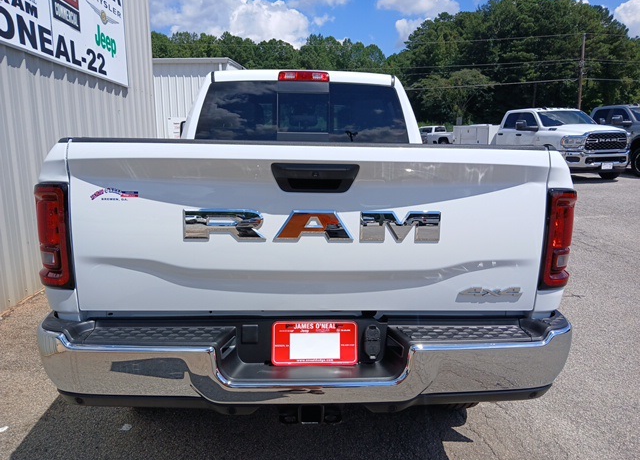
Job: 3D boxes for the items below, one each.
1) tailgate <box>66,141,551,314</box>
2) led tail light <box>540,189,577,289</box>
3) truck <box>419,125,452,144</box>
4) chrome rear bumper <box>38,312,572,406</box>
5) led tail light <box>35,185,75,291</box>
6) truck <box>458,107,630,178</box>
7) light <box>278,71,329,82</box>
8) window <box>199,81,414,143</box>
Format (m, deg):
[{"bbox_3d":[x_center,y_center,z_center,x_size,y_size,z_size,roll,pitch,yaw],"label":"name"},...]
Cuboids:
[{"bbox_3d":[-0.026,-0.007,1.712,1.630,0.590,0.120,0,9,-2],"label":"tailgate"},{"bbox_3d":[0.842,0.025,1.774,0.150,0.375,0.140,0,9,-2],"label":"led tail light"},{"bbox_3d":[9.681,-7.804,41.000,2.020,1.950,5.900,-8,13,-39],"label":"truck"},{"bbox_3d":[-0.028,0.431,1.684,1.900,0.250,0.340,0,9,-2],"label":"chrome rear bumper"},{"bbox_3d":[-0.896,0.012,1.698,0.150,0.375,0.140,0,9,-2],"label":"led tail light"},{"bbox_3d":[6.663,-2.791,15.135,2.200,2.000,6.600,-1,12,-8],"label":"truck"},{"bbox_3d":[-0.126,-1.209,3.801,0.400,0.080,0.070,0,9,-2],"label":"light"},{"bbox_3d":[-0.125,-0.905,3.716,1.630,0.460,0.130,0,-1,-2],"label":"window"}]

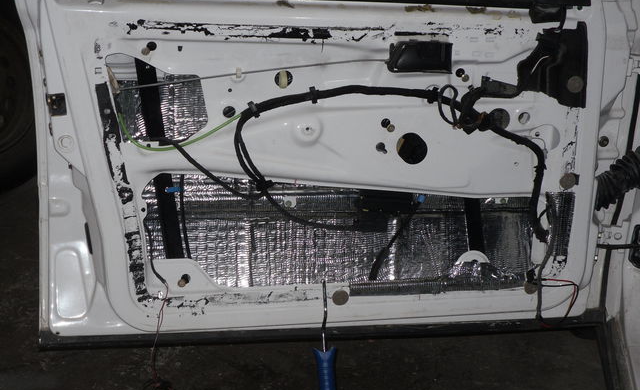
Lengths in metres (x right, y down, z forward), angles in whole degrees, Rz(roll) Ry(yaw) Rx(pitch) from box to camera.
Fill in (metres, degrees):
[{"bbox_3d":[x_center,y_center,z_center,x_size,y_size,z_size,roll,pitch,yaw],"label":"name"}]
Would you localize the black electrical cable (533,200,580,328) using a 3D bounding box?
[{"bbox_3d":[0.438,0.130,2.331,0.092,0.272,0.050,-1,26,-8],"label":"black electrical cable"}]

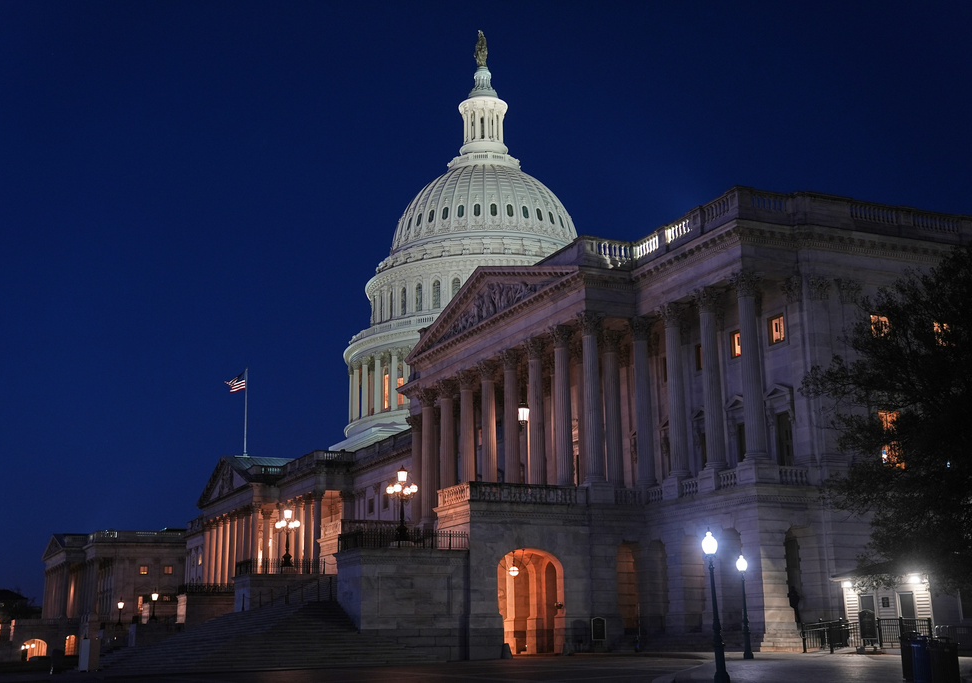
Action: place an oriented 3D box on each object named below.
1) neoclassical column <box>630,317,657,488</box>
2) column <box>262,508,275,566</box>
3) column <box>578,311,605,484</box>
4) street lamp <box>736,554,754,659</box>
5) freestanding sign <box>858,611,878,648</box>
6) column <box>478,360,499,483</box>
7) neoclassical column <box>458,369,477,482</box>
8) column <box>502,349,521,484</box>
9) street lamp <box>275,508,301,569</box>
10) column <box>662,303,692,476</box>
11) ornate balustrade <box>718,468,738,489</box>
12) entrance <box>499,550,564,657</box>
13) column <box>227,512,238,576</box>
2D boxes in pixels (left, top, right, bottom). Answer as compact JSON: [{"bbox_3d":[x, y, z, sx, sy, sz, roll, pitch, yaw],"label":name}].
[{"bbox_3d":[8.554,3.414,71.099,1.040,9.182,1.040,-1,-14,0],"label":"neoclassical column"},{"bbox_3d":[-26.050,24.521,155.248,1.040,9.182,1.040,6,-15,-26],"label":"column"},{"bbox_3d":[5.752,3.070,70.642,1.250,9.250,1.250,-1,-14,0],"label":"column"},{"bbox_3d":[9.780,10.046,49.590,0.420,3.848,0.420,-1,-14,0],"label":"street lamp"},{"bbox_3d":[15.572,11.772,53.300,0.780,1.640,0.400,5,-15,-25],"label":"freestanding sign"},{"bbox_3d":[0.214,5.908,80.489,1.040,9.182,1.040,6,-15,-26],"label":"column"},{"bbox_3d":[-1.145,6.429,82.122,1.220,9.157,1.220,-1,-14,0],"label":"neoclassical column"},{"bbox_3d":[1.579,5.212,77.786,1.040,9.182,1.040,-1,-14,0],"label":"column"},{"bbox_3d":[-12.573,12.431,82.836,1.650,3.800,1.650,6,-15,-25],"label":"street lamp"},{"bbox_3d":[9.946,2.705,68.343,1.040,9.182,1.040,-1,-14,0],"label":"column"},{"bbox_3d":[12.099,6.706,63.659,0.420,0.880,1.870,6,-15,-25],"label":"ornate balustrade"},{"bbox_3d":[2.006,12.842,64.271,3.620,5.200,1.150,6,-15,-25],"label":"entrance"},{"bbox_3d":[-30.905,25.371,159.739,1.250,9.250,1.250,6,-15,-25],"label":"column"}]

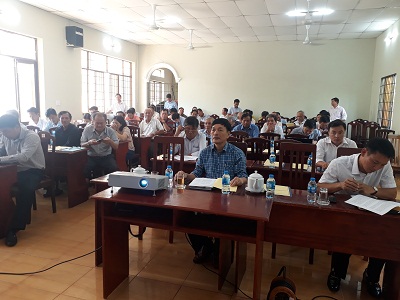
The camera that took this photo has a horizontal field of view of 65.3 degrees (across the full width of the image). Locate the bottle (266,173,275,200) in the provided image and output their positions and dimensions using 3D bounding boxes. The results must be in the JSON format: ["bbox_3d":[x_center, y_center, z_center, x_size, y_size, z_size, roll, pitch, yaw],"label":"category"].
[{"bbox_3d":[0.518,0.261,2.285,0.062,0.180,0.062,4,9,17],"label":"bottle"}]

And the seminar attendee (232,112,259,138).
[{"bbox_3d":[0.873,-0.080,6.110,0.530,1.280,0.780,4,8,14],"label":"seminar attendee"}]

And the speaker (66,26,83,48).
[{"bbox_3d":[-3.248,-2.912,8.153,0.280,0.490,0.310,4,9,17],"label":"speaker"}]

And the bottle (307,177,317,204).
[{"bbox_3d":[0.795,0.283,2.205,0.062,0.174,0.062,4,9,17],"label":"bottle"}]

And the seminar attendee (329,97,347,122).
[{"bbox_3d":[3.294,-0.434,7.679,0.320,1.660,0.500,-4,10,-36],"label":"seminar attendee"}]

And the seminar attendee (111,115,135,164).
[{"bbox_3d":[-1.302,-0.037,5.622,0.500,1.180,0.700,7,10,32],"label":"seminar attendee"}]

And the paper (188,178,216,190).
[{"bbox_3d":[0.047,0.287,2.556,0.210,0.015,0.297,3,8,14],"label":"paper"}]

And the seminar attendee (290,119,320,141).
[{"bbox_3d":[1.794,0.089,5.391,0.550,1.200,0.820,4,9,17],"label":"seminar attendee"}]

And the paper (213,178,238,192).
[{"bbox_3d":[0.224,0.292,2.612,0.210,0.005,0.297,3,9,9],"label":"paper"}]

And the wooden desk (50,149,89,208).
[{"bbox_3d":[-2.174,0.348,4.324,1.200,0.750,0.420,4,9,17],"label":"wooden desk"}]

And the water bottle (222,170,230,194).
[{"bbox_3d":[0.201,0.243,2.360,0.062,0.174,0.062,4,9,17],"label":"water bottle"}]

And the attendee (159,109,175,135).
[{"bbox_3d":[-0.734,-0.227,6.827,0.500,1.270,0.750,3,8,11],"label":"attendee"}]

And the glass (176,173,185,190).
[{"bbox_3d":[-0.152,0.247,2.484,0.066,0.113,0.066,4,9,17],"label":"glass"}]

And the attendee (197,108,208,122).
[{"bbox_3d":[0.036,-0.557,9.268,0.480,1.280,0.760,5,9,23],"label":"attendee"}]

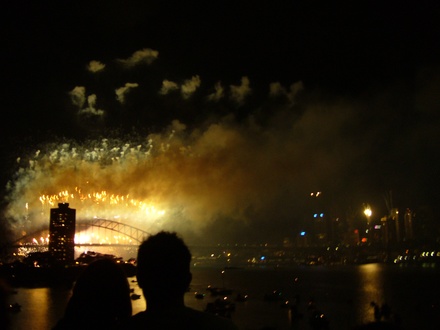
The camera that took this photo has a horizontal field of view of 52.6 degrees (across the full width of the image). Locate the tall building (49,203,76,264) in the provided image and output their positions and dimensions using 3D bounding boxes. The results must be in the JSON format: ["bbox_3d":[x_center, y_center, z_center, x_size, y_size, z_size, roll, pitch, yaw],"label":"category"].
[{"bbox_3d":[-223.310,95.887,632.000,28.000,83.000,21.000,-4,-12,16],"label":"tall building"}]

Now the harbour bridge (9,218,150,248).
[{"bbox_3d":[-399.789,220.308,1265.866,515.000,134.000,49.000,2,-12,-17],"label":"harbour bridge"}]

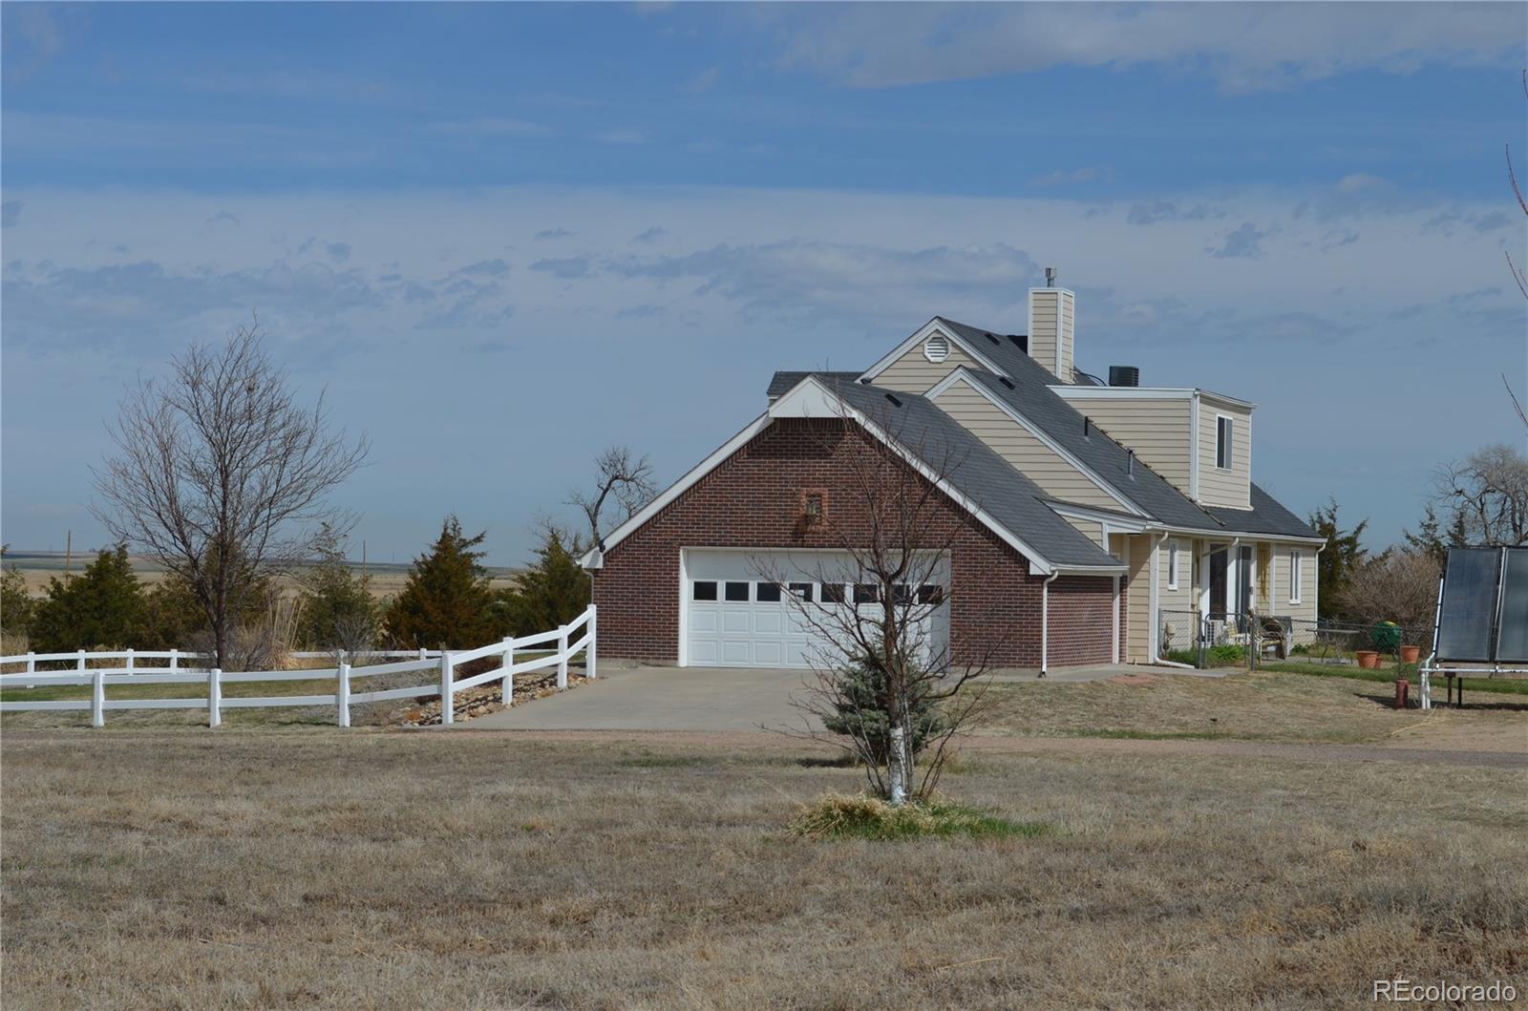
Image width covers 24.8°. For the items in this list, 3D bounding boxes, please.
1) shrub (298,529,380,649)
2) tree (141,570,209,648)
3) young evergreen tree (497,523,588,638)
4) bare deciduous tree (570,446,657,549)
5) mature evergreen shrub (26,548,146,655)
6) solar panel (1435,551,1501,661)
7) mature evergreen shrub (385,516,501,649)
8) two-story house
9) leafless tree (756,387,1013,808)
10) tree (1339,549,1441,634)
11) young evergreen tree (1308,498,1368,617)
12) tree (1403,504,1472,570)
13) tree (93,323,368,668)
[{"bbox_3d":[-11.335,2.450,92.500,2.250,3.750,2.200,1,-1,-7],"label":"shrub"},{"bbox_3d":[-17.642,3.505,104.000,2.200,3.000,2.200,1,-1,0],"label":"tree"},{"bbox_3d":[-6.142,2.622,99.000,2.850,3.900,2.700,1,-1,-4],"label":"young evergreen tree"},{"bbox_3d":[-4.745,1.740,110.000,4.300,7.400,4.000,1,-1,-2],"label":"bare deciduous tree"},{"bbox_3d":[-16.747,2.514,86.000,2.950,3.100,2.800,1,-1,-11],"label":"mature evergreen shrub"},{"bbox_3d":[12.798,1.809,63.000,1.130,2.360,0.120,0,-27,21],"label":"solar panel"},{"bbox_3d":[-9.894,2.687,107.000,3.500,4.800,3.400,1,-1,0],"label":"mature evergreen shrub"},{"bbox_3d":[4.468,-0.837,71.926,10.500,7.900,24.600,1,-1,18],"label":"two-story house"},{"bbox_3d":[1.129,0.897,33.000,2.500,3.900,2.400,1,-1,0],"label":"leafless tree"},{"bbox_3d":[14.324,2.201,79.000,2.500,2.400,2.400,1,-1,10],"label":"tree"},{"bbox_3d":[14.175,1.804,86.000,1.850,3.900,1.800,1,-1,9],"label":"young evergreen tree"},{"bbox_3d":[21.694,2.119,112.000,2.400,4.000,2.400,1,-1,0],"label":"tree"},{"bbox_3d":[-12.446,-0.209,81.000,6.300,8.150,6.000,1,-1,0],"label":"tree"}]

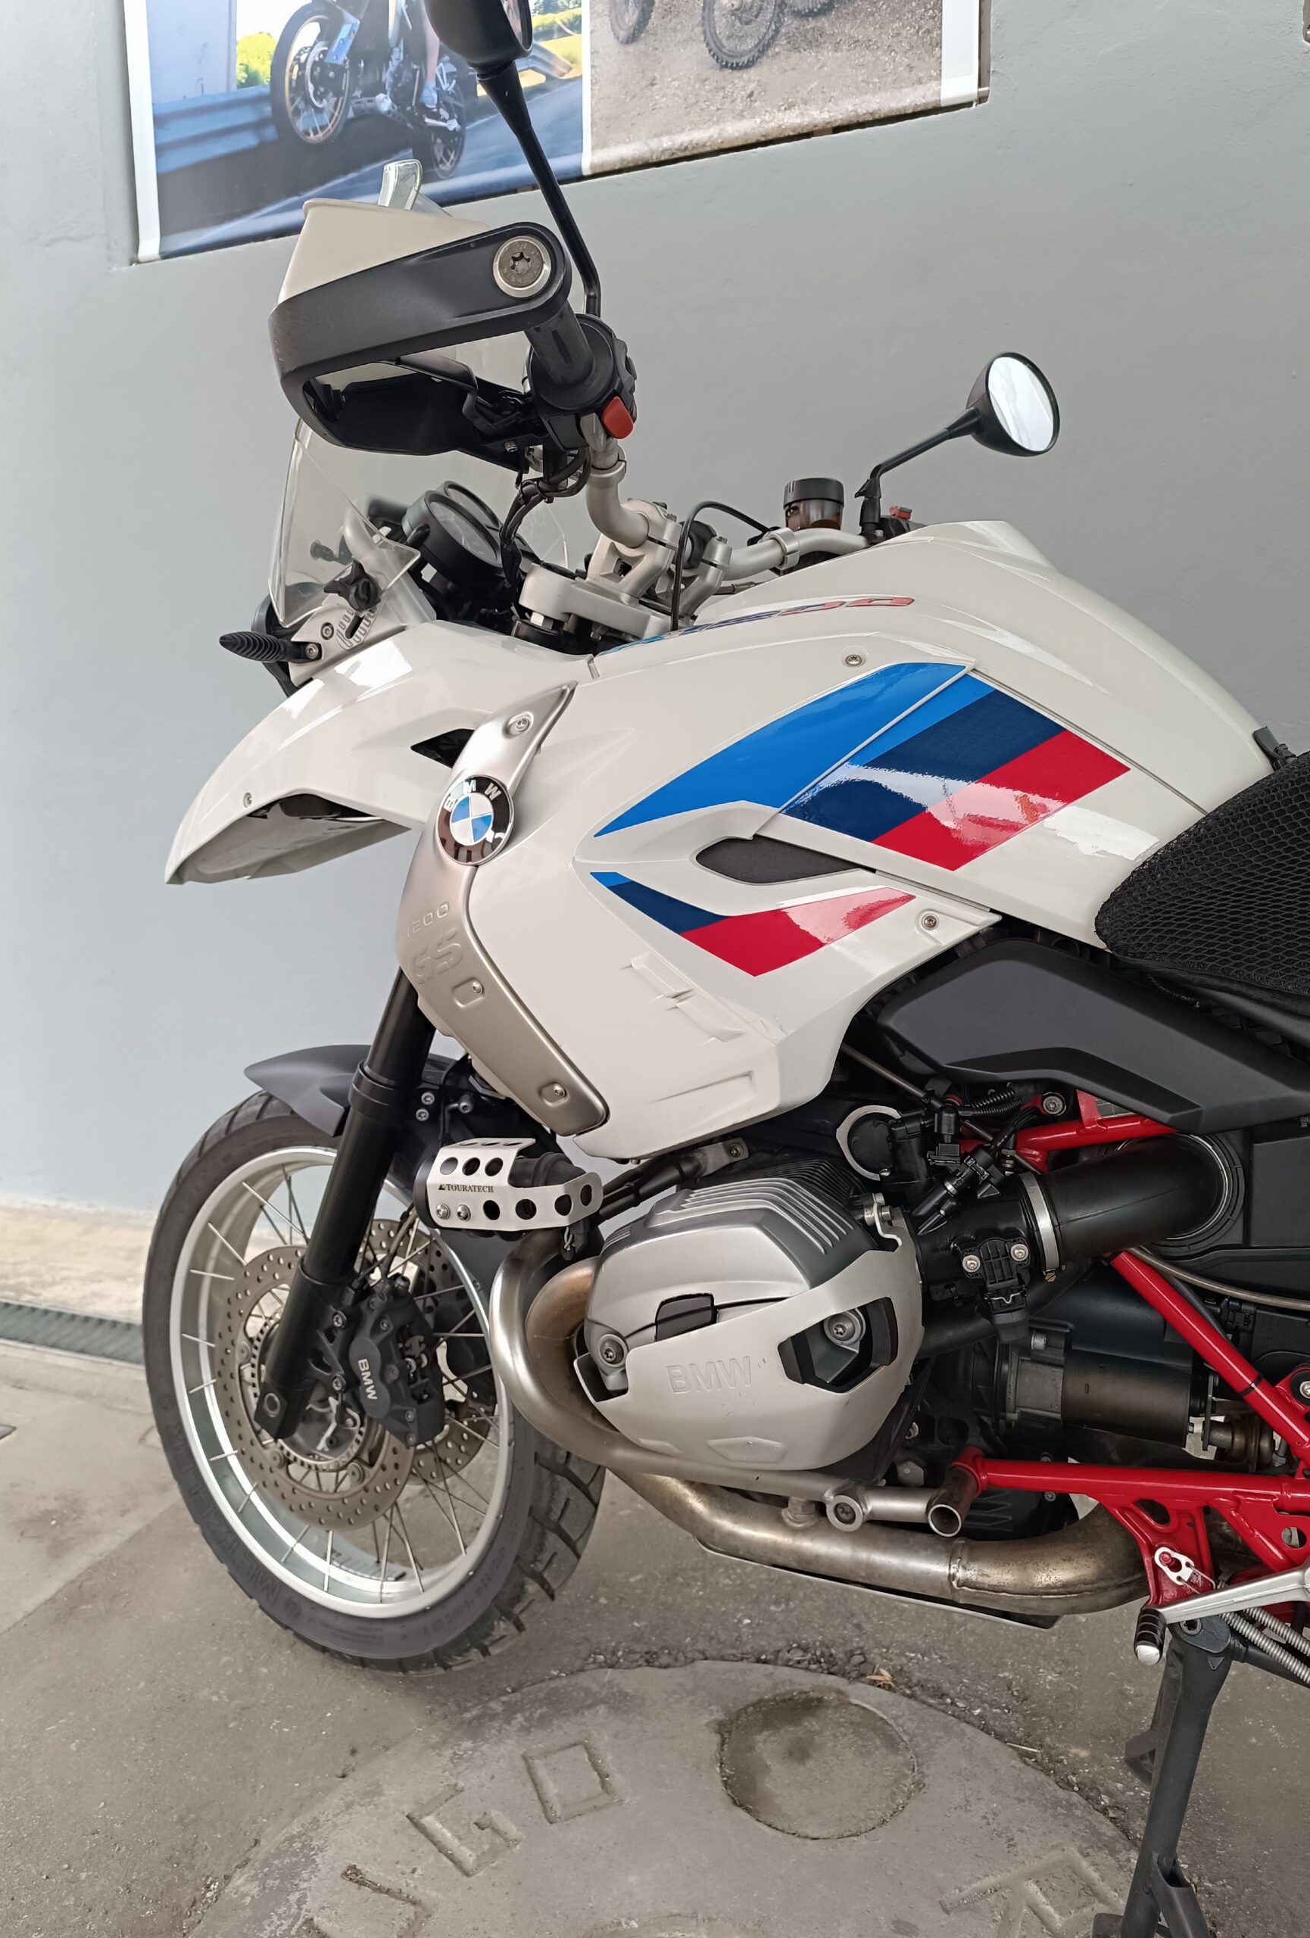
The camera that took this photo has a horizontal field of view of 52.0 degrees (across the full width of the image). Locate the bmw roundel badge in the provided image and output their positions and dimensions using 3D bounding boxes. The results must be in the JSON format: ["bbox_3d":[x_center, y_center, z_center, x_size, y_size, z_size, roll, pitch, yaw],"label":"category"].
[{"bbox_3d":[-0.140,-0.117,1.065,0.072,0.072,0.010,-14,-13,25],"label":"bmw roundel badge"}]

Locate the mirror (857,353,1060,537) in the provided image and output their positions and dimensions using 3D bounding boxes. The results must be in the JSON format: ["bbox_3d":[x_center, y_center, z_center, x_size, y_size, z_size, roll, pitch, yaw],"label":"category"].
[{"bbox_3d":[0.338,-0.580,1.475,0.254,0.212,0.078,-4,6,-35],"label":"mirror"}]

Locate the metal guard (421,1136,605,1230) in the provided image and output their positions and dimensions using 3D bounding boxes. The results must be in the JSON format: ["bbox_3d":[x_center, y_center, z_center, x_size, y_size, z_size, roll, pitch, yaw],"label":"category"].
[{"bbox_3d":[-0.120,0.191,1.184,0.148,0.073,0.072,2,5,26],"label":"metal guard"}]

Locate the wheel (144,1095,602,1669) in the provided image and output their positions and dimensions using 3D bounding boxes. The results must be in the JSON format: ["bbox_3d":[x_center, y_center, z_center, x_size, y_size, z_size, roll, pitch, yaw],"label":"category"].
[{"bbox_3d":[-0.335,0.444,1.488,0.650,0.650,0.115,3,5,32],"label":"wheel"}]

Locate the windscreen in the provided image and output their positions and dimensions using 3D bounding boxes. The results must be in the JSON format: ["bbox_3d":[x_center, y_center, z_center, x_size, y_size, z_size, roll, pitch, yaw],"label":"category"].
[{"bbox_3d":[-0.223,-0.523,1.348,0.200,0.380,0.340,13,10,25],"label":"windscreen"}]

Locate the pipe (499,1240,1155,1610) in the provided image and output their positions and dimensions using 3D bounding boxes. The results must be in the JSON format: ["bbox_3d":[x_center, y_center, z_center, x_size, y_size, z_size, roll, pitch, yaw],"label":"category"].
[{"bbox_3d":[0.149,0.390,1.101,0.500,0.310,0.330,2,5,26],"label":"pipe"}]

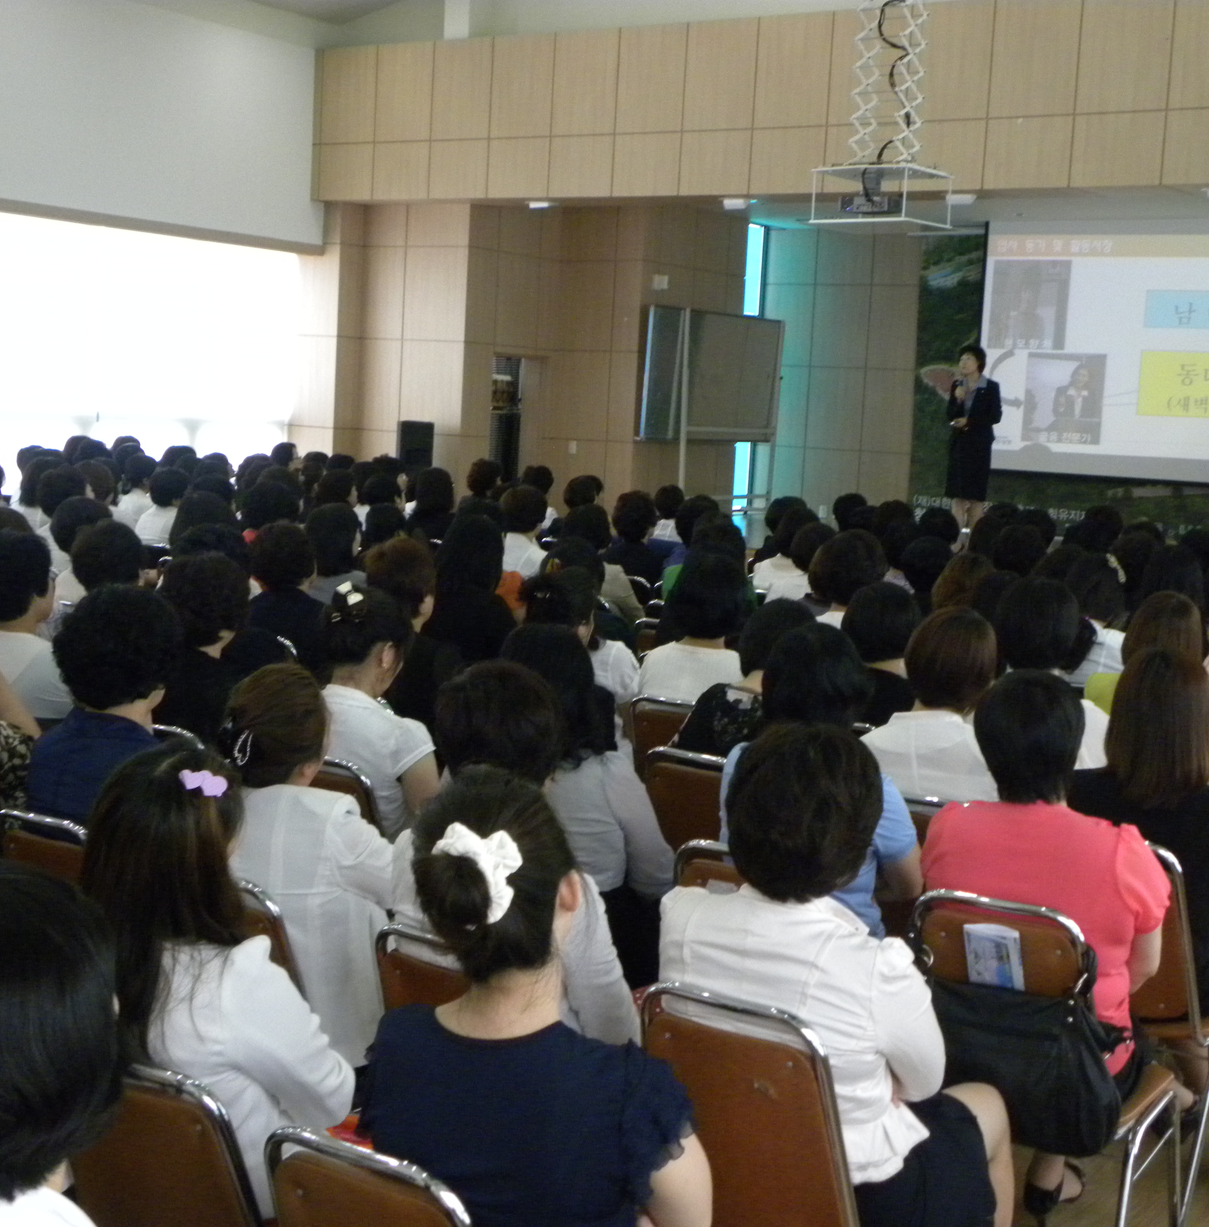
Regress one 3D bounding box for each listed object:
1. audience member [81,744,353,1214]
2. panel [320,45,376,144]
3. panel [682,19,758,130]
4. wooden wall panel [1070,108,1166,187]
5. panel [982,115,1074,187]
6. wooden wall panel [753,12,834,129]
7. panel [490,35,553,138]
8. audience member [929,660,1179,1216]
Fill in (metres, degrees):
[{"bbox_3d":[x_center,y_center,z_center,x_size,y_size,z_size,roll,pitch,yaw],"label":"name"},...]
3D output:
[{"bbox_3d":[-0.521,0.807,2.919,0.470,1.280,0.720,7,7,34],"label":"audience member"},{"bbox_3d":[-2.130,-4.302,16.087,0.610,0.790,0.030,7,7,34],"label":"panel"},{"bbox_3d":[1.000,-4.592,16.534,0.715,0.913,0.030,8,8,35],"label":"panel"},{"bbox_3d":[3.863,-3.487,14.563,0.715,0.541,0.030,8,8,35],"label":"wooden wall panel"},{"bbox_3d":[3.283,-3.563,14.973,0.715,0.541,0.030,8,8,35],"label":"panel"},{"bbox_3d":[1.368,-3.917,14.015,0.607,0.791,0.030,7,7,33],"label":"wooden wall panel"},{"bbox_3d":[-0.646,-4.162,15.313,0.607,0.791,0.030,7,7,33],"label":"panel"},{"bbox_3d":[0.934,0.741,4.217,0.500,1.280,0.720,6,7,28],"label":"audience member"}]

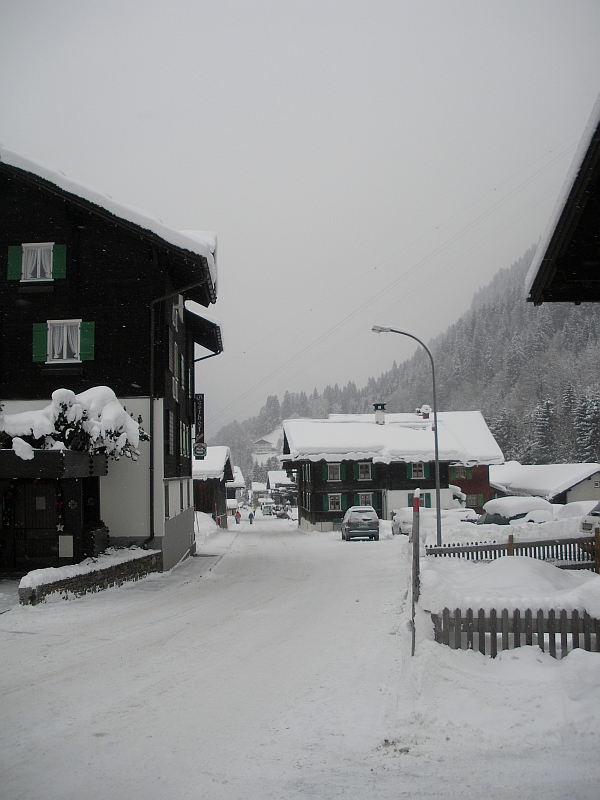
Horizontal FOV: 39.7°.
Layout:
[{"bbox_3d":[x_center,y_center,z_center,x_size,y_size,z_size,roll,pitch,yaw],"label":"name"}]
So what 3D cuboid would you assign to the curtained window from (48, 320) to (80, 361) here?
[{"bbox_3d":[-6.652,-1.647,23.500,0.950,1.200,0.150,-1,-5,-3],"label":"curtained window"}]

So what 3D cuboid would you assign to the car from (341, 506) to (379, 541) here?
[{"bbox_3d":[3.400,7.050,47.200,1.820,1.760,4.600,-1,-5,-1],"label":"car"}]

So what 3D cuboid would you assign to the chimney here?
[{"bbox_3d":[6.394,1.119,66.500,0.950,1.700,0.950,-1,-5,-4],"label":"chimney"}]

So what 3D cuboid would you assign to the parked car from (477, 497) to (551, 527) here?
[{"bbox_3d":[9.800,5.600,38.000,1.800,1.750,4.300,0,-5,-12],"label":"parked car"}]

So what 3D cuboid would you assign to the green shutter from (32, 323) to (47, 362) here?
[{"bbox_3d":[-7.320,-1.604,23.450,0.410,1.080,0.050,-1,-5,-3],"label":"green shutter"}]

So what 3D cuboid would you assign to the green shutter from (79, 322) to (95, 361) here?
[{"bbox_3d":[-6.009,-1.662,23.550,0.410,1.080,0.050,-1,-5,-3],"label":"green shutter"}]

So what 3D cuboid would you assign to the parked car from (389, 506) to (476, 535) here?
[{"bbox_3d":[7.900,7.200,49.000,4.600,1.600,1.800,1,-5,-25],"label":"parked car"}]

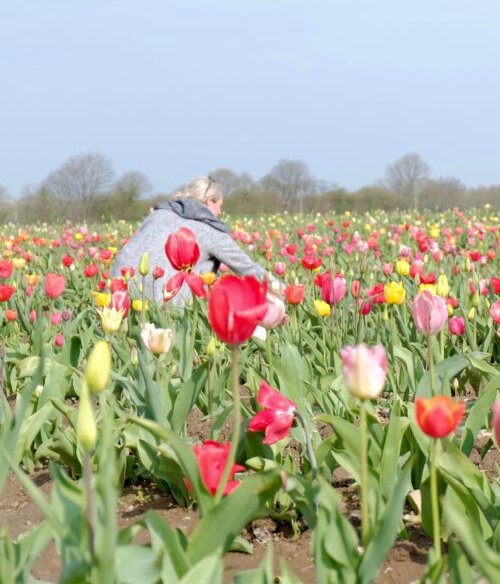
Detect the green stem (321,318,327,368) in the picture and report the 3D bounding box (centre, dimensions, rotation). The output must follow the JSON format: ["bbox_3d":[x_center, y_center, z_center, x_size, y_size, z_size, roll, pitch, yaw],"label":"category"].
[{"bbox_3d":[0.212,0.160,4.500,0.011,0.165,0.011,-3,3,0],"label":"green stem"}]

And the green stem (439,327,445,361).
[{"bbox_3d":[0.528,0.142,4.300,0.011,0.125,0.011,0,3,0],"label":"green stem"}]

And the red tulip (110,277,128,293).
[{"bbox_3d":[-0.434,-0.017,5.200,0.060,0.062,0.058,0,3,0],"label":"red tulip"}]

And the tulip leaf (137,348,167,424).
[{"bbox_3d":[-0.188,0.180,2.980,0.056,0.153,0.045,0,3,0],"label":"tulip leaf"}]

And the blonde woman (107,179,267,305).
[{"bbox_3d":[-0.307,-0.207,7.850,0.600,0.800,0.680,3,4,41],"label":"blonde woman"}]

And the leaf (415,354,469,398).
[{"bbox_3d":[0.405,0.185,3.300,0.115,0.110,0.080,0,3,0],"label":"leaf"}]

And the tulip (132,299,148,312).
[{"bbox_3d":[-0.322,0.041,4.600,0.047,0.038,0.046,0,3,0],"label":"tulip"}]

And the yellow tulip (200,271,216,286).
[{"bbox_3d":[-0.133,-0.043,5.000,0.052,0.046,0.050,0,3,0],"label":"yellow tulip"}]

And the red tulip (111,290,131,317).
[{"bbox_3d":[-0.345,0.034,4.200,0.052,0.071,0.052,0,3,0],"label":"red tulip"}]

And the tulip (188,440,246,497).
[{"bbox_3d":[-0.054,0.282,2.500,0.090,0.087,0.080,0,3,0],"label":"tulip"}]

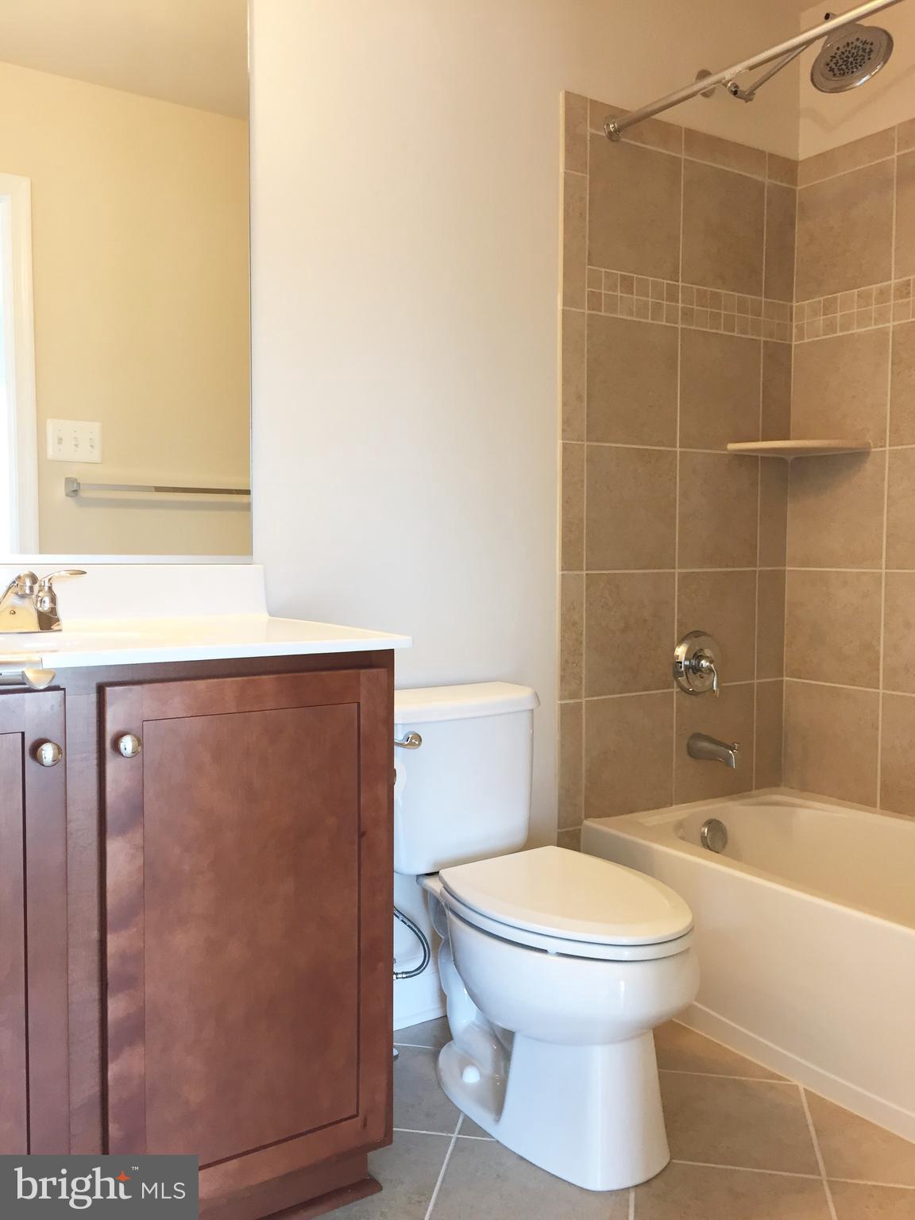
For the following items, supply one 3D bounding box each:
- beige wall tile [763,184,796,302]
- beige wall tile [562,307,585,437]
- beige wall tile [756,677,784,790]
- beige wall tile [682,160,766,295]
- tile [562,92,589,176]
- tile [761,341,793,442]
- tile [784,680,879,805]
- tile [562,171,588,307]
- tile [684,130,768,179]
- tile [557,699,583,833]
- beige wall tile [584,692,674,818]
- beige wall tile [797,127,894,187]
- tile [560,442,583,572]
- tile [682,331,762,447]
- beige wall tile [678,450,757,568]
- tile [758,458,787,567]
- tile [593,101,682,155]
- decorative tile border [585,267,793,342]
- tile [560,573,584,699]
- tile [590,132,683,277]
[{"bbox_3d":[0.864,-0.981,2.744,0.120,0.304,0.010,-2,5,-33],"label":"beige wall tile"},{"bbox_3d":[0.271,-0.545,2.392,0.071,0.302,0.010,-2,5,-33],"label":"beige wall tile"},{"bbox_3d":[0.868,0.345,2.852,0.120,0.303,0.010,-3,5,-33],"label":"beige wall tile"},{"bbox_3d":[0.695,-0.988,2.668,0.304,0.307,0.010,-3,5,-33],"label":"beige wall tile"},{"bbox_3d":[0.274,-1.111,2.387,0.074,0.174,0.010,-3,5,-33],"label":"tile"},{"bbox_3d":[0.864,-0.570,2.772,0.120,0.302,0.010,-2,5,-33],"label":"tile"},{"bbox_3d":[1.008,0.351,2.759,0.010,0.303,0.296,-3,5,-33],"label":"tile"},{"bbox_3d":[0.271,-0.853,2.372,0.071,0.308,0.010,-2,5,-33],"label":"tile"},{"bbox_3d":[0.695,-1.181,2.655,0.304,0.071,0.010,-3,5,-33],"label":"tile"},{"bbox_3d":[0.269,0.373,2.464,0.075,0.303,0.010,-3,5,-33],"label":"tile"},{"bbox_3d":[0.435,0.369,2.595,0.302,0.304,0.010,-3,5,-33],"label":"beige wall tile"},{"bbox_3d":[1.008,-1.169,2.651,0.010,0.071,0.296,-3,5,-33],"label":"beige wall tile"},{"bbox_3d":[0.273,-0.243,2.447,0.074,0.305,0.010,-3,5,-33],"label":"tile"},{"bbox_3d":[0.684,-0.563,2.657,0.300,0.302,0.010,-2,5,-33],"label":"tile"},{"bbox_3d":[0.694,-0.262,2.718,0.304,0.305,0.010,-3,5,-33],"label":"beige wall tile"},{"bbox_3d":[0.868,-0.267,2.809,0.120,0.304,0.010,-3,5,-33],"label":"tile"},{"bbox_3d":[0.436,-1.170,2.488,0.302,0.071,0.010,-3,5,-33],"label":"tile"},{"bbox_3d":[0.619,-0.776,2.634,0.738,0.101,0.010,-3,5,-33],"label":"decorative tile border"},{"bbox_3d":[0.271,0.065,2.434,0.071,0.303,0.010,-2,5,-33],"label":"tile"},{"bbox_3d":[0.436,-0.977,2.502,0.302,0.307,0.010,-3,5,-33],"label":"tile"}]

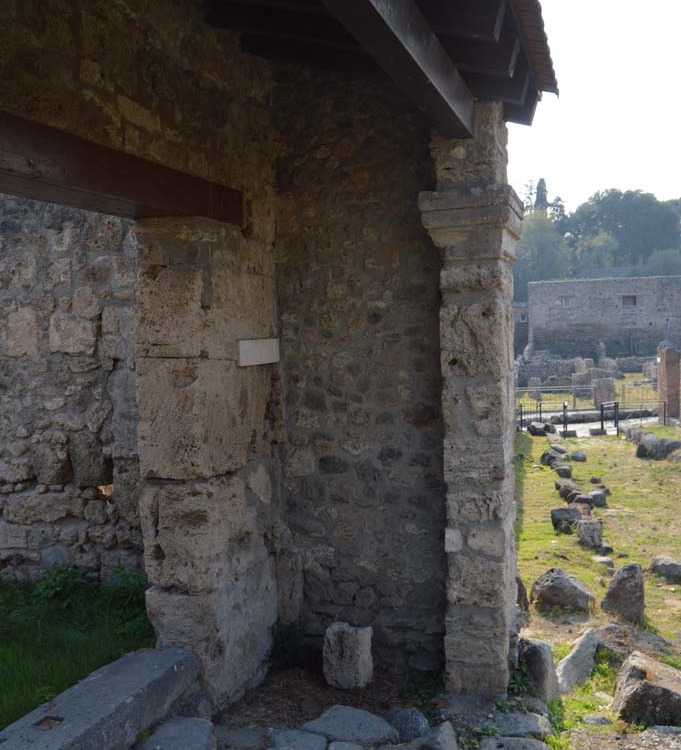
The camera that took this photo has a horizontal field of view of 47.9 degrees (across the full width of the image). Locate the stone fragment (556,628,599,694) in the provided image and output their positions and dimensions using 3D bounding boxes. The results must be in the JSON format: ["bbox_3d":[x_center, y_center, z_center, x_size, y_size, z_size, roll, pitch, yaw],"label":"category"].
[{"bbox_3d":[1.219,1.464,3.950,0.207,0.270,0.220,0,5,17],"label":"stone fragment"}]

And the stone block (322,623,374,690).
[{"bbox_3d":[0.036,1.453,3.986,0.254,0.300,0.210,-1,5,1],"label":"stone block"}]

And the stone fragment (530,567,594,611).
[{"bbox_3d":[1.672,1.623,5.780,0.450,0.260,0.310,0,4,19],"label":"stone fragment"}]

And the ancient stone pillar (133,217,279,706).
[{"bbox_3d":[-0.709,0.426,4.398,0.370,2.500,0.970,0,4,19],"label":"ancient stone pillar"}]

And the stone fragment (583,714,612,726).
[{"bbox_3d":[1.189,1.591,3.550,0.137,0.050,0.090,0,5,19],"label":"stone fragment"}]

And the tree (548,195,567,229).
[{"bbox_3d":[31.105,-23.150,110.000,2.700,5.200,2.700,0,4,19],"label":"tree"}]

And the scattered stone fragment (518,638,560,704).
[{"bbox_3d":[1.068,1.586,4.120,0.200,0.290,0.190,0,4,19],"label":"scattered stone fragment"}]

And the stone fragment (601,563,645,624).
[{"bbox_3d":[2.028,1.565,5.520,0.290,0.370,0.260,0,4,19],"label":"stone fragment"}]

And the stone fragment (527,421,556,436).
[{"bbox_3d":[5.483,1.450,20.835,0.749,0.320,0.450,0,5,15],"label":"stone fragment"}]

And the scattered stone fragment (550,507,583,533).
[{"bbox_3d":[2.326,1.495,7.901,0.320,0.220,0.270,0,5,16],"label":"scattered stone fragment"}]

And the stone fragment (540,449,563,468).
[{"bbox_3d":[3.725,1.472,13.550,0.381,0.270,0.330,0,5,15],"label":"stone fragment"}]

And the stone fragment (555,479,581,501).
[{"bbox_3d":[2.932,1.489,9.913,0.326,0.230,0.320,0,5,16],"label":"stone fragment"}]

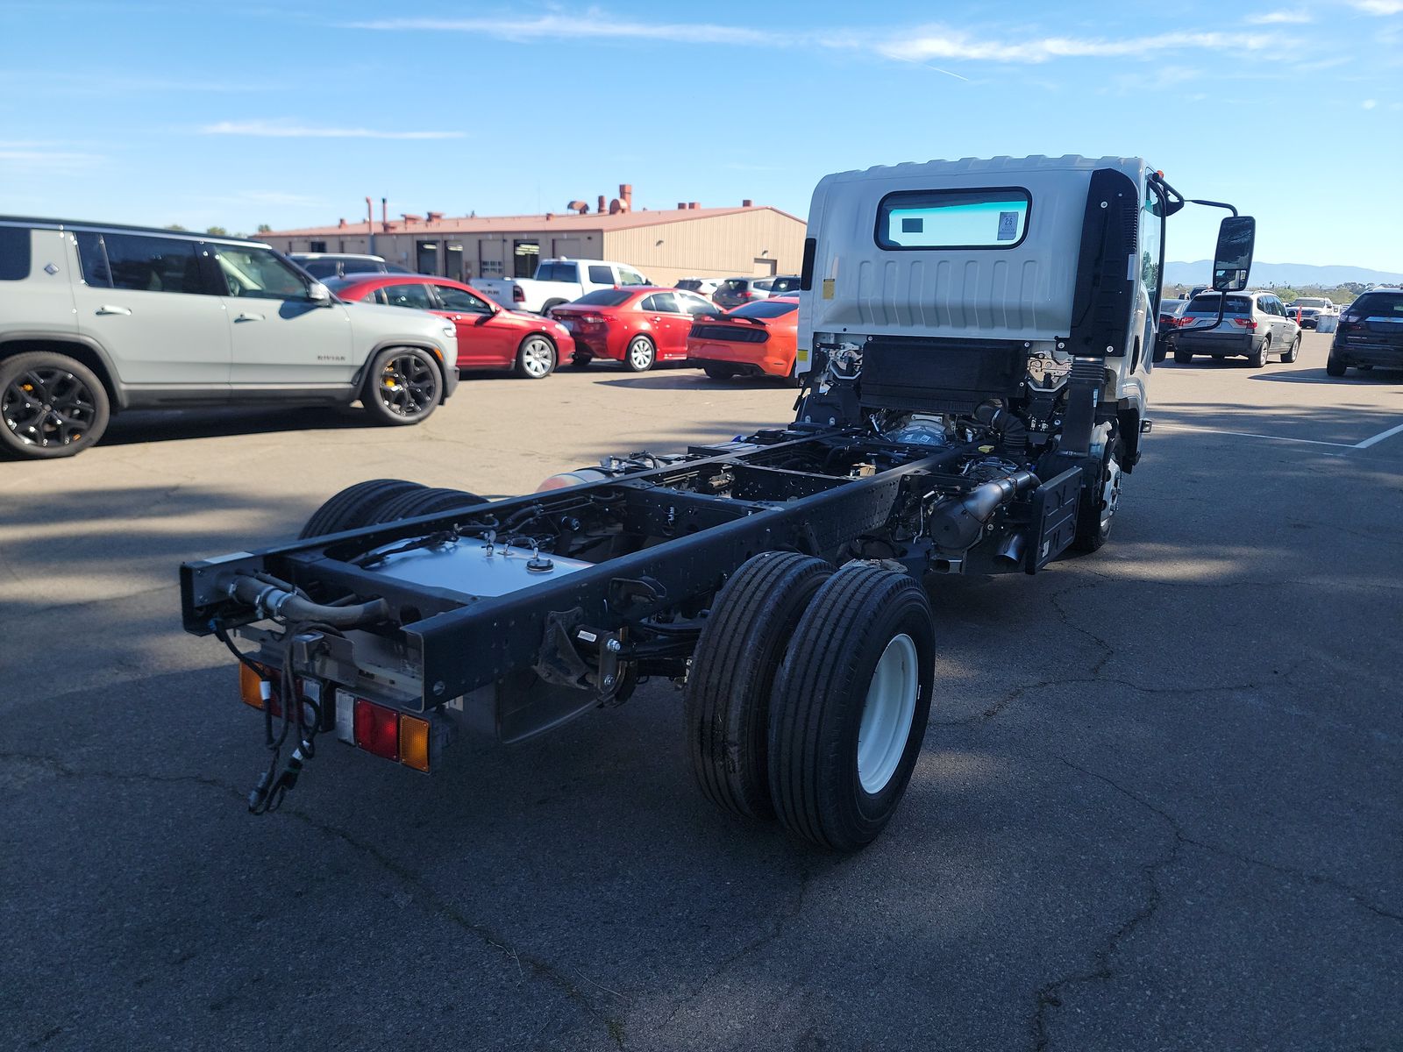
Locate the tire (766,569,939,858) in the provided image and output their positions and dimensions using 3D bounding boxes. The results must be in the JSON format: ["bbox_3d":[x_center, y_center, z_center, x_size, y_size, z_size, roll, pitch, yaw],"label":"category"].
[{"bbox_3d":[0.441,0.502,2.722,0.210,0.770,0.770,10,16,30],"label":"tire"}]

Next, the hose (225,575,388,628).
[{"bbox_3d":[-0.973,0.177,2.381,0.430,0.060,0.170,10,14,30],"label":"hose"}]

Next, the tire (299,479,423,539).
[{"bbox_3d":[-1.181,0.220,3.672,0.220,0.775,0.775,10,16,30],"label":"tire"}]

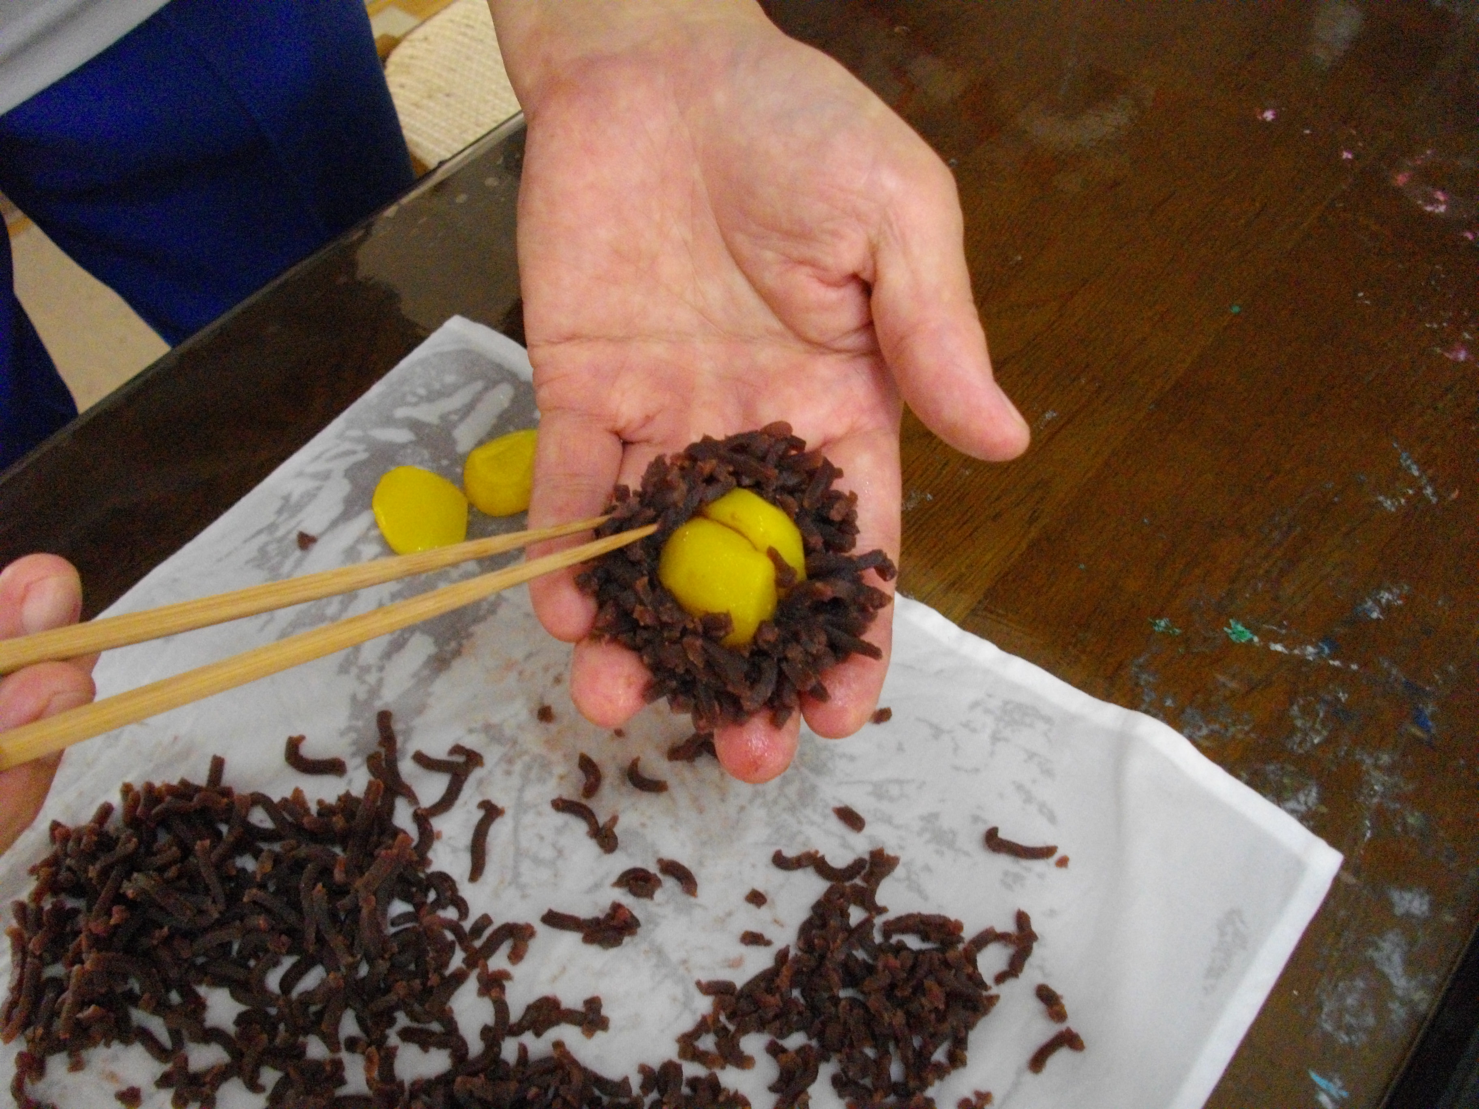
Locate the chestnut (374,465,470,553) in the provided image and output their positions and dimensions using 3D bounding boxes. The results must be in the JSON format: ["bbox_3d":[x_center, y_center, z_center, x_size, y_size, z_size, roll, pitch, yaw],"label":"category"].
[{"bbox_3d":[-0.093,-0.013,0.399,0.029,0.021,0.029,-1,54,0],"label":"chestnut"}]

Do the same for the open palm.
[{"bbox_3d":[0.004,-0.041,0.321,0.110,0.057,0.191,-7,72,-4],"label":"open palm"}]

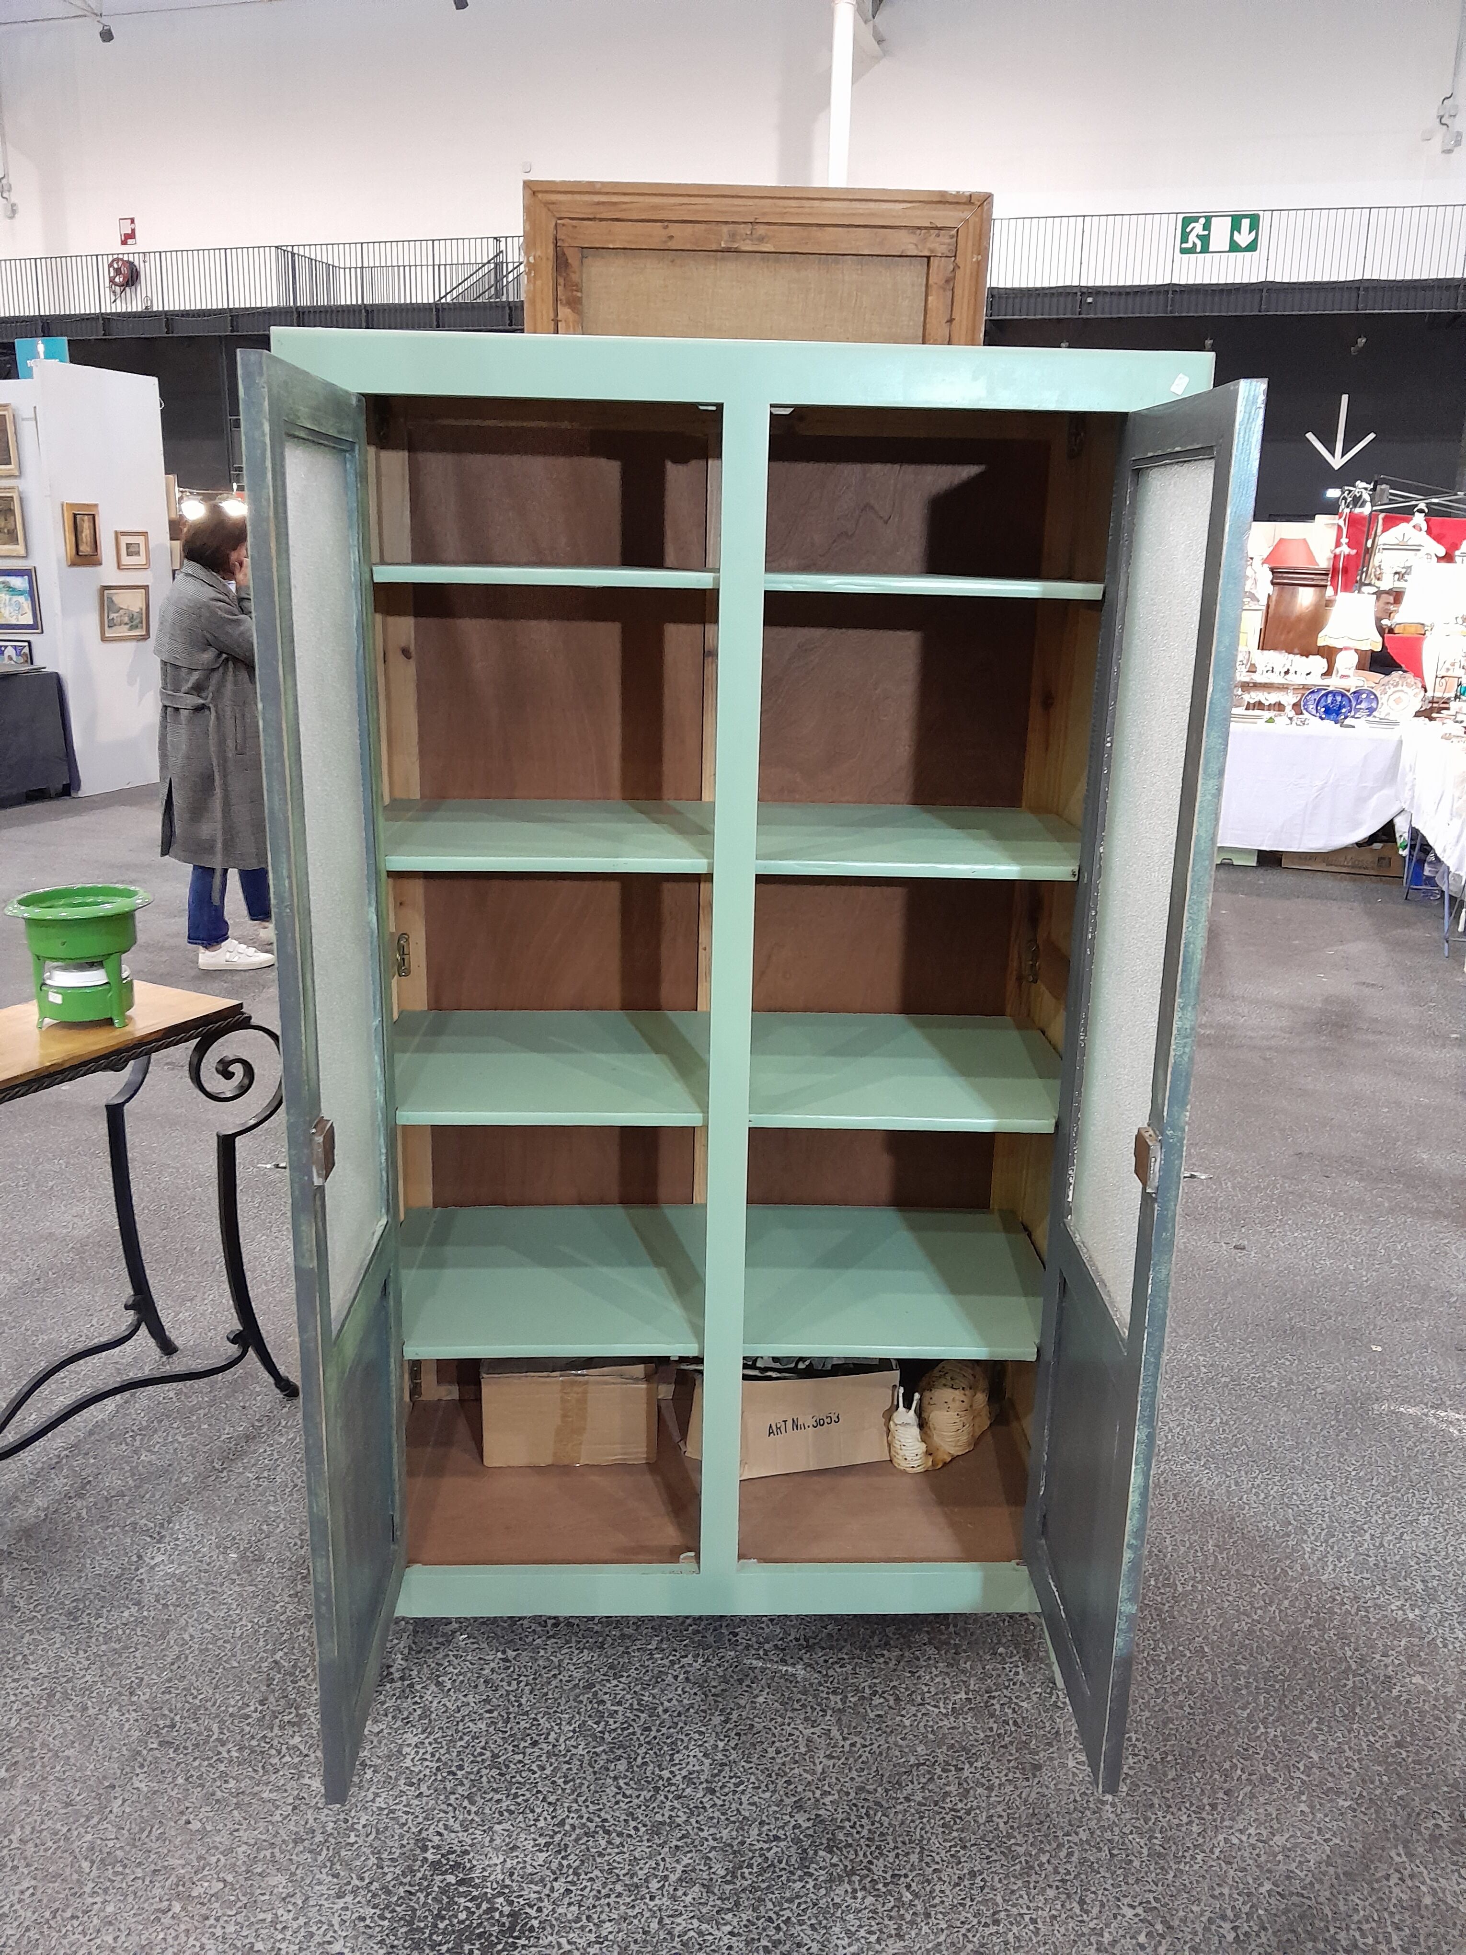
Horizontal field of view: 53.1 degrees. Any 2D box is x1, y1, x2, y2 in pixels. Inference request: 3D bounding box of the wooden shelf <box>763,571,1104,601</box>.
[{"bbox_3d":[0.232,-0.506,1.891,0.437,0.018,0.434,1,16,-2],"label":"wooden shelf"}]

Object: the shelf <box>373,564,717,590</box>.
[{"bbox_3d":[-0.223,-0.511,1.872,0.437,0.018,0.434,1,16,-2],"label":"shelf"}]

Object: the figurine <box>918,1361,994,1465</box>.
[{"bbox_3d":[0.339,0.650,2.274,0.115,0.166,0.129,5,16,12],"label":"figurine"}]

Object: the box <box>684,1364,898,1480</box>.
[{"bbox_3d":[0.078,0.639,2.282,0.299,0.170,0.198,-3,16,-14],"label":"box"}]

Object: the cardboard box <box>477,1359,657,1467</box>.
[{"bbox_3d":[-0.245,0.638,2.288,0.260,0.158,0.179,0,16,-5],"label":"cardboard box"}]

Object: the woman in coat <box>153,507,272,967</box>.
[{"bbox_3d":[-1.880,-0.875,5.469,0.480,1.670,0.500,-1,16,-8],"label":"woman in coat"}]

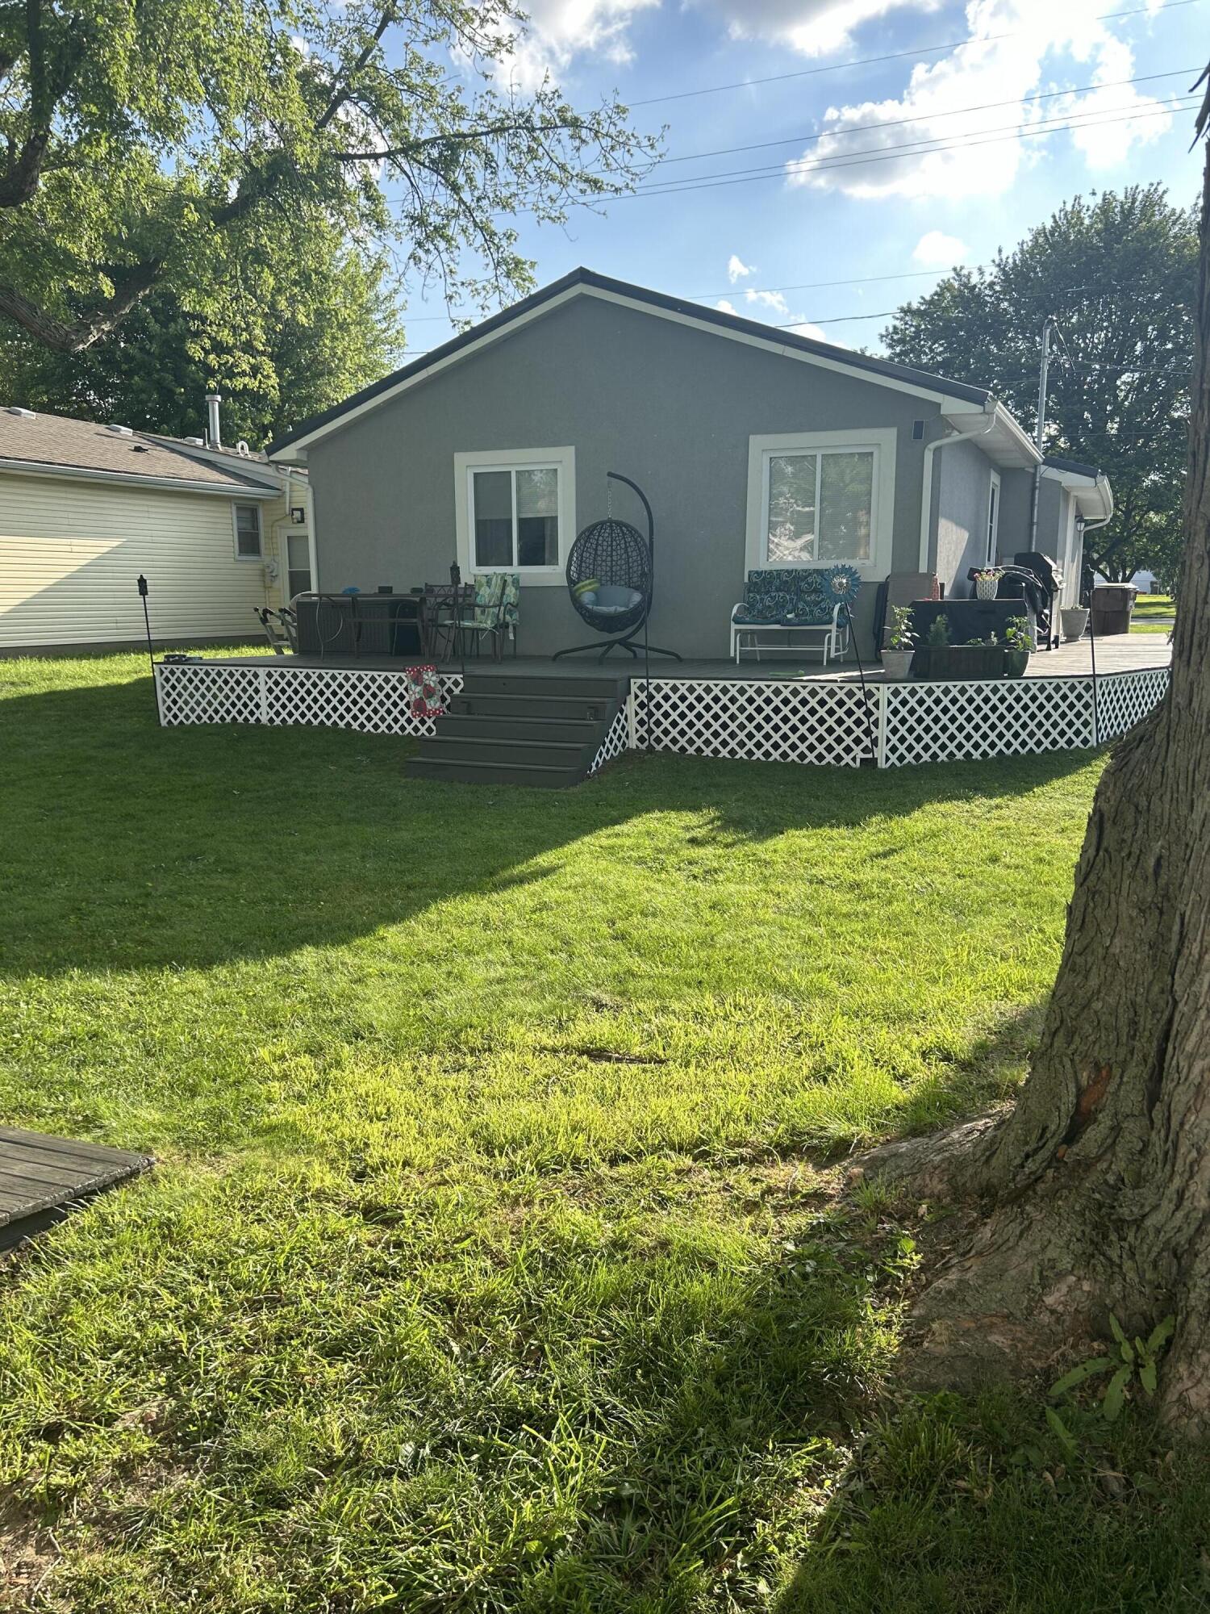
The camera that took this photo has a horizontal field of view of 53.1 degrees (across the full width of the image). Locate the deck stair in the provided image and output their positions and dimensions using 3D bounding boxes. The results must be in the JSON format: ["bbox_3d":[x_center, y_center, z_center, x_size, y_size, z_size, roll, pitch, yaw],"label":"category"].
[{"bbox_3d":[-0.716,-0.653,10.032,1.600,0.780,1.080,4,11,21],"label":"deck stair"}]

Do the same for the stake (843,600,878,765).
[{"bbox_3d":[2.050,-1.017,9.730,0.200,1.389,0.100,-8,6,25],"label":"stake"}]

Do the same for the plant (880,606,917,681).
[{"bbox_3d":[2.463,-1.378,10.114,0.290,0.610,0.290,4,11,23],"label":"plant"}]

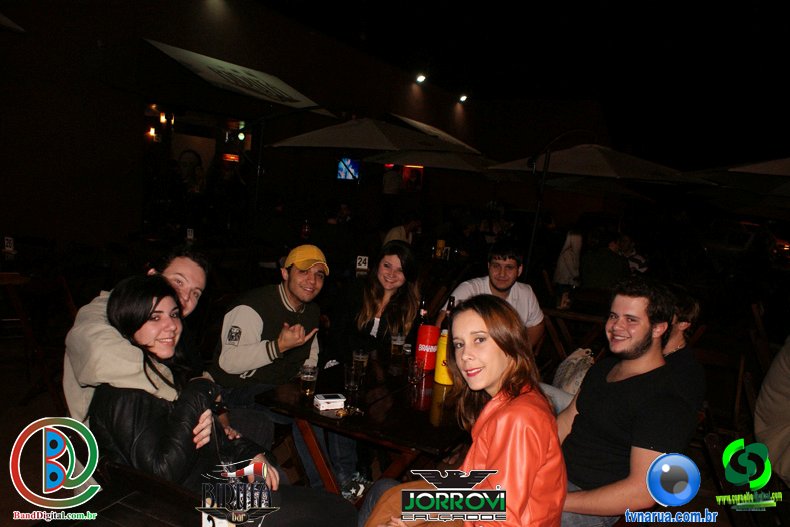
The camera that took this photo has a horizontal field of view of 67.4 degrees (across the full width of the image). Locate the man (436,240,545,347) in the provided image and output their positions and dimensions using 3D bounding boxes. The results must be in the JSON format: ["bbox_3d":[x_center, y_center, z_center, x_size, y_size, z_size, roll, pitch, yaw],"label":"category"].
[{"bbox_3d":[0.471,0.506,2.949,0.600,1.220,0.800,6,7,17],"label":"man"}]

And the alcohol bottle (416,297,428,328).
[{"bbox_3d":[0.114,0.277,2.400,0.075,0.290,0.075,4,7,0],"label":"alcohol bottle"}]

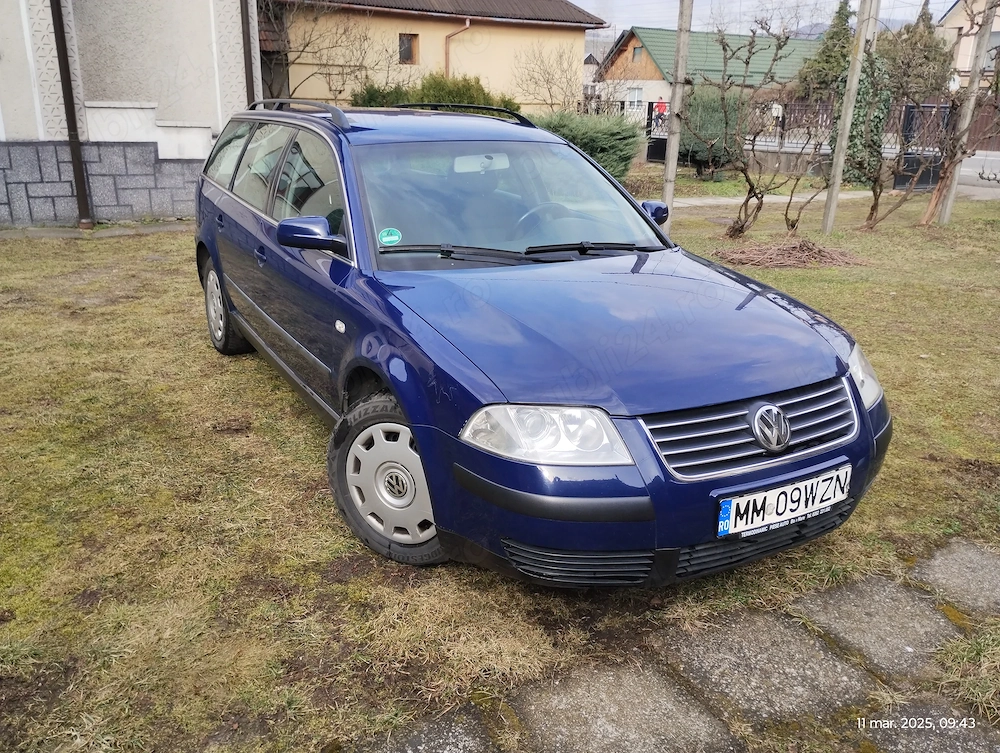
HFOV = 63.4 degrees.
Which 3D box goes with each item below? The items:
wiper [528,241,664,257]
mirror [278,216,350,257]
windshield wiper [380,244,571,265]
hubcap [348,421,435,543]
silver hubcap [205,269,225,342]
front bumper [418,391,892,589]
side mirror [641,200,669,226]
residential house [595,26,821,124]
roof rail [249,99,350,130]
[{"bbox_3d":[0.404,-0.525,3.343,0.700,0.060,0.080,-9,21,-29],"label":"wiper"},{"bbox_3d":[-0.694,-0.522,2.985,0.260,0.150,0.150,-9,21,-29],"label":"mirror"},{"bbox_3d":[-0.098,-0.460,3.069,0.740,0.065,0.100,-9,21,-29],"label":"windshield wiper"},{"bbox_3d":[-0.326,0.355,2.674,0.425,0.425,0.060,11,20,25],"label":"hubcap"},{"bbox_3d":[-1.704,-0.429,4.915,0.060,0.430,0.430,-9,21,-29],"label":"silver hubcap"},{"bbox_3d":[0.656,0.262,2.528,1.720,0.460,0.660,-9,21,-29],"label":"front bumper"},{"bbox_3d":[0.759,-0.752,3.796,0.250,0.150,0.150,-9,21,-29],"label":"side mirror"},{"bbox_3d":[13.269,-16.550,46.720,13.520,5.910,7.510,-6,20,-22],"label":"residential house"},{"bbox_3d":[-1.107,-1.382,4.215,0.080,0.115,1.840,-9,21,-29],"label":"roof rail"}]

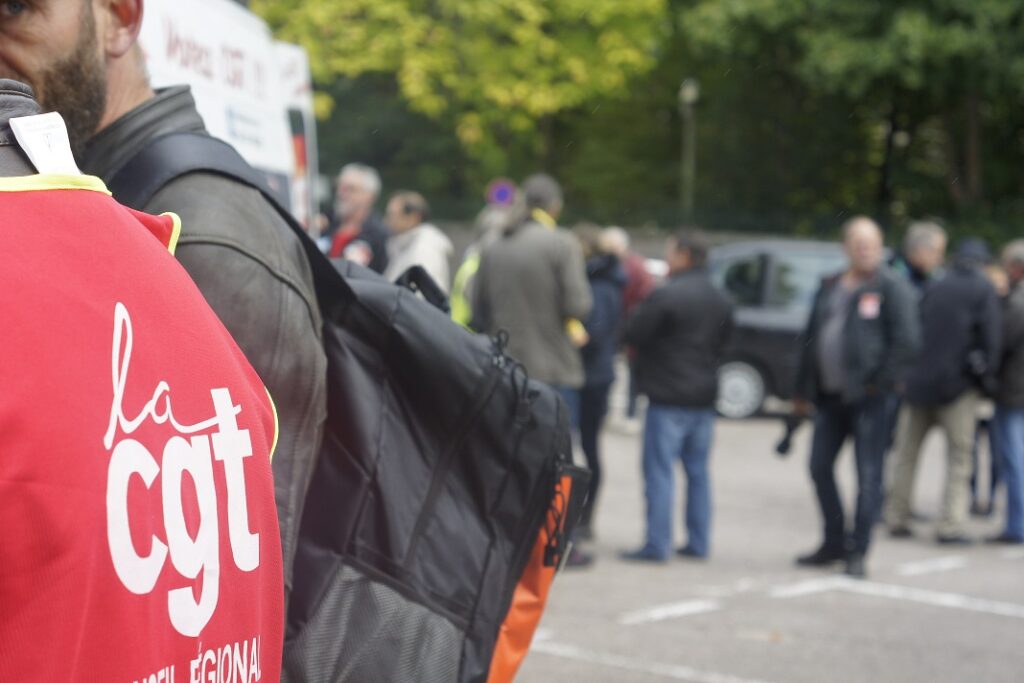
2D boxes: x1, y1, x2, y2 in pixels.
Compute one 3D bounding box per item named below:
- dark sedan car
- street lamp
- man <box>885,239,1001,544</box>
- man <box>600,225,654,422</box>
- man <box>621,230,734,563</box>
[{"bbox_3d":[3.170,-0.100,18.300,4.200,1.500,1.750,1,3,2],"label":"dark sedan car"},{"bbox_3d":[2.650,-1.920,32.000,0.320,4.000,0.320,0,3,0],"label":"street lamp"},{"bbox_3d":[2.380,0.280,11.800,0.580,1.670,0.480,2,3,30],"label":"man"},{"bbox_3d":[0.990,-0.150,18.300,0.480,1.690,0.520,1,3,6],"label":"man"},{"bbox_3d":[0.875,0.280,11.300,0.560,1.740,0.450,-2,4,-45],"label":"man"}]

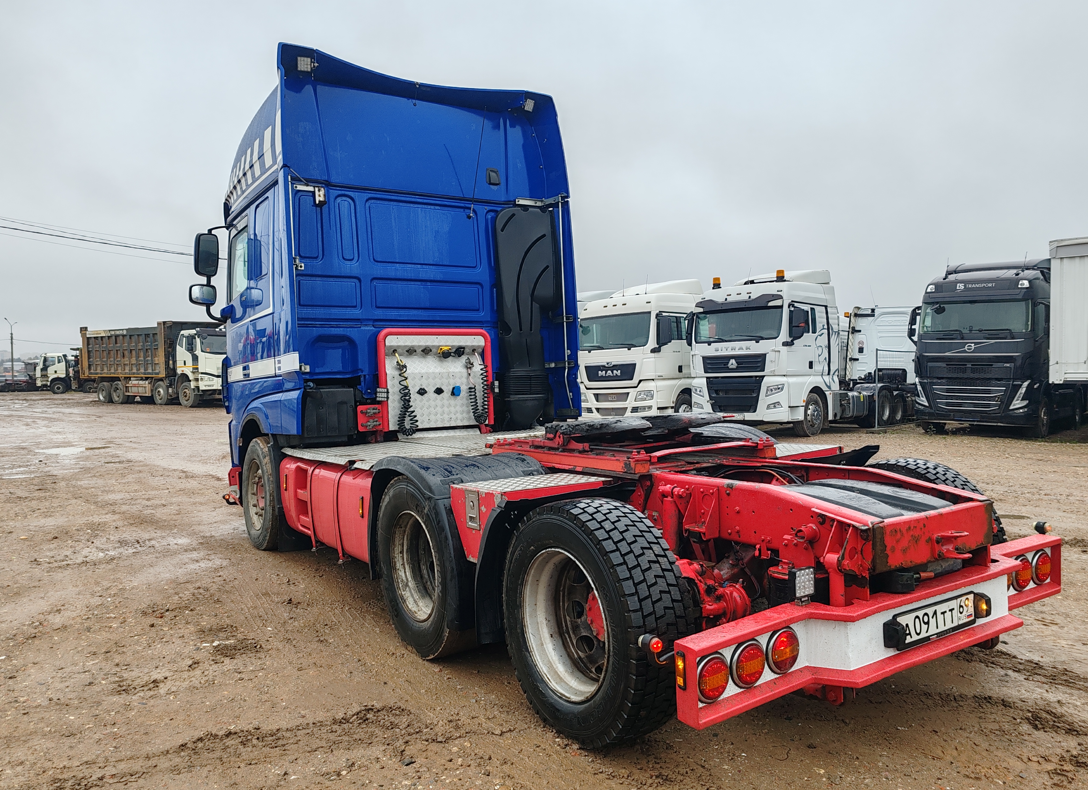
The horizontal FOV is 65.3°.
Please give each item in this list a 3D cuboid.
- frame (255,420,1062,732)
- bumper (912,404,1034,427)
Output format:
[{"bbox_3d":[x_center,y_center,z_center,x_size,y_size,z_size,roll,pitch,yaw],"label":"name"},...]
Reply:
[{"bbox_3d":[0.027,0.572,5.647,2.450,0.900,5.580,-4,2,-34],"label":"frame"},{"bbox_3d":[9.950,0.467,19.600,2.480,0.410,0.460,1,2,42],"label":"bumper"}]

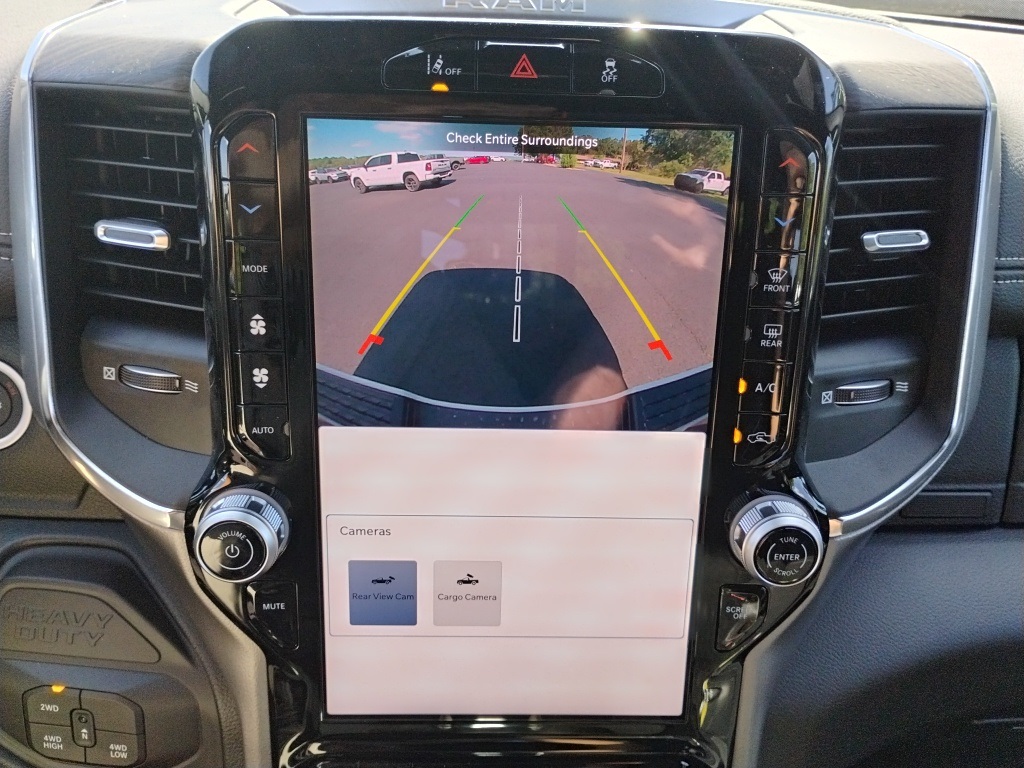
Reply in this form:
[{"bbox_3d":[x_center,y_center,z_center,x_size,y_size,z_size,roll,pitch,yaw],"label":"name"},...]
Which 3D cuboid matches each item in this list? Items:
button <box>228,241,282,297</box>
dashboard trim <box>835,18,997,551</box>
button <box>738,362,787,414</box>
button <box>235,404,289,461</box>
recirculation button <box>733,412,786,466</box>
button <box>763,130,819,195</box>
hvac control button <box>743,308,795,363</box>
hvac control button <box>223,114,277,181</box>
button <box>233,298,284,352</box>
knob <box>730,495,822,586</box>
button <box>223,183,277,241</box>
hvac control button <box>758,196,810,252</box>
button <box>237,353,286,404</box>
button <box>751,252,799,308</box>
[{"bbox_3d":[-0.100,-0.046,0.326,0.020,0.021,0.008,1,15,-2],"label":"button"},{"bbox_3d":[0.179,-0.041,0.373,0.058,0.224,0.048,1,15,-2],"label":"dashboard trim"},{"bbox_3d":[0.104,0.001,0.345,0.021,0.022,0.008,1,15,-2],"label":"button"},{"bbox_3d":[-0.103,0.019,0.344,0.022,0.023,0.008,1,15,-2],"label":"button"},{"bbox_3d":[0.104,0.023,0.350,0.022,0.023,0.008,1,15,-2],"label":"recirculation button"},{"bbox_3d":[0.107,-0.086,0.322,0.020,0.023,0.008,1,15,-2],"label":"button"},{"bbox_3d":[0.105,-0.020,0.339,0.021,0.022,0.008,1,15,-2],"label":"hvac control button"},{"bbox_3d":[-0.098,-0.090,0.315,0.019,0.023,0.008,1,15,-2],"label":"hvac control button"},{"bbox_3d":[-0.101,-0.024,0.332,0.020,0.021,0.008,1,15,-2],"label":"button"},{"bbox_3d":[0.112,0.067,0.348,0.035,0.035,0.020,1,15,-2],"label":"knob"},{"bbox_3d":[-0.101,-0.067,0.321,0.021,0.022,0.008,1,15,-2],"label":"button"},{"bbox_3d":[0.106,-0.063,0.328,0.019,0.021,0.008,1,15,-2],"label":"hvac control button"},{"bbox_3d":[-0.101,-0.003,0.337,0.020,0.021,0.008,1,15,-2],"label":"button"},{"bbox_3d":[0.105,-0.042,0.333,0.019,0.021,0.008,1,15,-2],"label":"button"}]

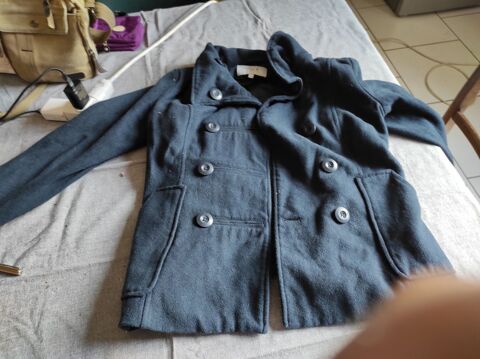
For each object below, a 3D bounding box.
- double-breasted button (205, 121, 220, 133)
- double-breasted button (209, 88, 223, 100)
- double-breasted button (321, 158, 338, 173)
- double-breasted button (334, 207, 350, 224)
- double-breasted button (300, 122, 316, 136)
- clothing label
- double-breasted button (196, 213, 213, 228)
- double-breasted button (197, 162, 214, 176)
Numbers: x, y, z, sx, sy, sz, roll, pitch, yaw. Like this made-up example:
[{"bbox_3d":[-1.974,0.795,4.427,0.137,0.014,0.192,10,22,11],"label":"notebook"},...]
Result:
[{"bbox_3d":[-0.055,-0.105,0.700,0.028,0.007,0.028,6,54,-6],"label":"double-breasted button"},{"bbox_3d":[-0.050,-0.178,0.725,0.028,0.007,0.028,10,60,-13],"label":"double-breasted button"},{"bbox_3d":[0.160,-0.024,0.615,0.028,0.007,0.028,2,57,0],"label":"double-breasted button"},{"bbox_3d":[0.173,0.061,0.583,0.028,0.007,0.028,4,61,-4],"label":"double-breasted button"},{"bbox_3d":[0.138,-0.100,0.690,0.028,0.007,0.028,-3,55,7],"label":"double-breasted button"},{"bbox_3d":[0.030,-0.255,0.820,0.072,0.006,0.033,3,76,0],"label":"clothing label"},{"bbox_3d":[-0.059,0.070,0.587,0.028,0.007,0.028,4,51,-4],"label":"double-breasted button"},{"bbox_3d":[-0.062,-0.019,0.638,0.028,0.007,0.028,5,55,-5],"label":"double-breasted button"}]

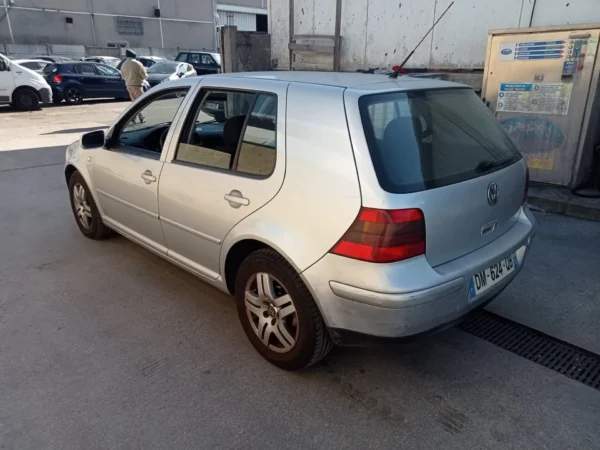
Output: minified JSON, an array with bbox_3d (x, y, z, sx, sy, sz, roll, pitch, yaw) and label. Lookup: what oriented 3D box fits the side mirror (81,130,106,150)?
[{"bbox_3d":[-1.463,-0.597,3.420,0.200,0.130,0.120,-16,25,-40],"label":"side mirror"}]

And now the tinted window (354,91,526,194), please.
[{"bbox_3d":[0.766,-0.461,2.402,1.270,0.525,0.100,-16,-12,-40],"label":"tinted window"}]

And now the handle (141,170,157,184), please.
[{"bbox_3d":[-0.956,-0.300,3.068,0.050,0.090,0.205,-16,25,-40],"label":"handle"}]

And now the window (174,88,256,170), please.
[{"bbox_3d":[-0.487,-0.538,2.716,0.580,0.460,0.060,19,7,43],"label":"window"}]

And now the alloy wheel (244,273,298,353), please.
[{"bbox_3d":[-0.093,0.426,2.491,0.160,0.417,0.417,-16,25,-40],"label":"alloy wheel"}]

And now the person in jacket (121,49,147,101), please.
[{"bbox_3d":[-4.157,-3.415,12.082,0.620,1.750,0.480,-6,19,-17],"label":"person in jacket"}]

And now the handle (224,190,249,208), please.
[{"bbox_3d":[-0.324,-0.128,2.442,0.060,0.090,0.200,-12,22,-42],"label":"handle"}]

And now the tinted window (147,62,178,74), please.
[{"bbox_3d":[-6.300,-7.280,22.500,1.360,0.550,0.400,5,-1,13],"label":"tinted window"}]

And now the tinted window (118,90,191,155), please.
[{"bbox_3d":[-0.988,-0.690,3.219,0.760,0.470,0.060,19,7,43],"label":"tinted window"}]

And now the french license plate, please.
[{"bbox_3d":[0.979,0.243,2.428,0.515,0.110,0.025,-16,25,-41],"label":"french license plate"}]

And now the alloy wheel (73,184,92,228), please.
[{"bbox_3d":[-1.814,-0.168,4.222,0.160,0.417,0.417,-16,25,-40],"label":"alloy wheel"}]

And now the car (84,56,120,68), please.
[{"bbox_3d":[-9.044,-7.188,22.800,4.100,1.500,1.760,12,22,30],"label":"car"}]

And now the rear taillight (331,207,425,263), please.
[{"bbox_3d":[0.337,0.020,2.016,0.290,0.235,0.260,-16,25,-41],"label":"rear taillight"}]

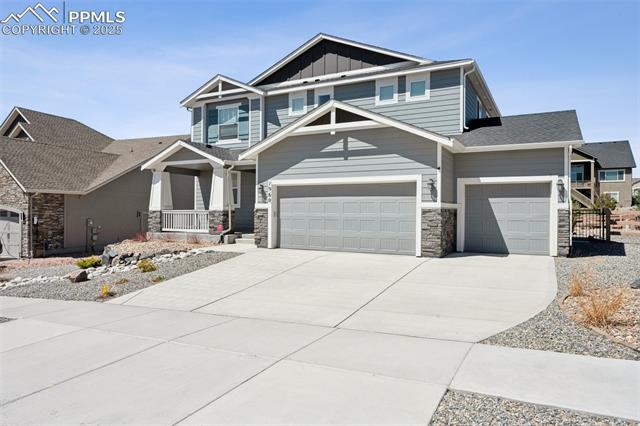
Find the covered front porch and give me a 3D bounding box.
[{"bbox_3d":[-4.485,-0.927,17.891,6.350,4.040,2.200,1,0,29],"label":"covered front porch"}]

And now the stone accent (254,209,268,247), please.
[{"bbox_3d":[-1.916,0.520,14.362,0.580,1.310,0.300,1,0,29],"label":"stone accent"}]

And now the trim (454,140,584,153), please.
[{"bbox_3d":[5.393,-1.766,11.539,2.970,0.160,0.180,1,0,29],"label":"trim"}]

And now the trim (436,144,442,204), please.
[{"bbox_3d":[3.214,-1.045,11.474,0.130,1.590,0.120,1,0,29],"label":"trim"}]

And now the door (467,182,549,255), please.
[{"bbox_3d":[5.473,0.170,12.513,2.340,2.100,0.120,1,0,29],"label":"door"}]

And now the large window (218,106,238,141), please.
[{"bbox_3d":[-4.130,-4.021,19.240,1.240,1.460,0.110,1,0,29],"label":"large window"}]

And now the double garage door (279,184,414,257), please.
[{"bbox_3d":[0.700,0.151,13.250,4.870,2.090,0.120,1,0,29],"label":"double garage door"}]

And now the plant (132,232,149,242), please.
[{"bbox_3d":[-7.662,1.046,18.200,0.560,0.420,0.560,1,0,29],"label":"plant"}]

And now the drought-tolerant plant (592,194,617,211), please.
[{"bbox_3d":[18.682,-0.689,28.000,1.500,1.100,1.500,1,0,29],"label":"drought-tolerant plant"}]

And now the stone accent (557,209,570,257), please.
[{"bbox_3d":[6.652,0.557,11.623,0.290,1.310,0.280,1,0,29],"label":"stone accent"}]

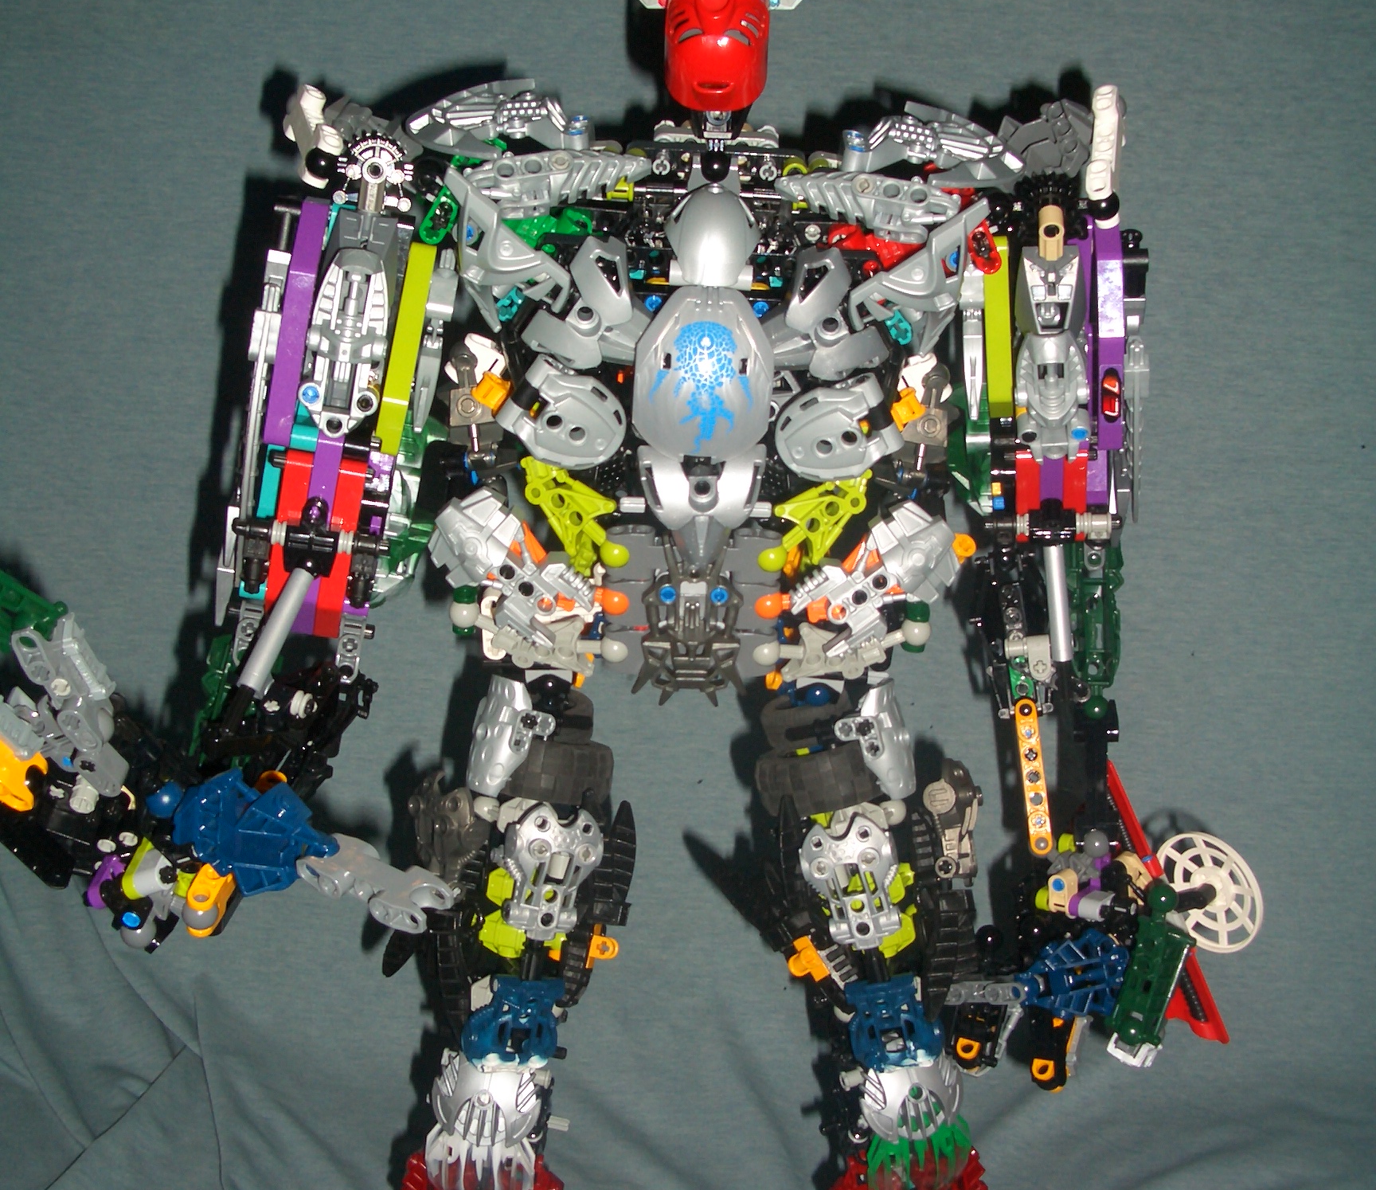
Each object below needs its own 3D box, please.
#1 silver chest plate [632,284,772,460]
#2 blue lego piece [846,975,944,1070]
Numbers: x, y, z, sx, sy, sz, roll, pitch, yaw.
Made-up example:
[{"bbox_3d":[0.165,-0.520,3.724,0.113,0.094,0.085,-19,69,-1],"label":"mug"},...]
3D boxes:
[{"bbox_3d":[0.004,-0.064,0.532,0.040,0.050,0.026,2,10,0],"label":"silver chest plate"},{"bbox_3d":[0.072,0.149,0.645,0.033,0.041,0.016,-9,21,4],"label":"blue lego piece"}]

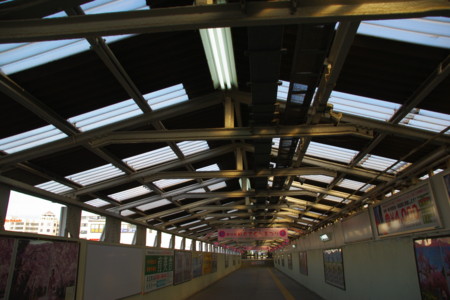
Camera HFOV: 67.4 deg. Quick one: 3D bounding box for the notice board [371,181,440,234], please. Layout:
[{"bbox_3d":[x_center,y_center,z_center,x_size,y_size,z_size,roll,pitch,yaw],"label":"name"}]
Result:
[{"bbox_3d":[3.164,1.191,6.131,0.050,0.676,2.544,-2,-18,5],"label":"notice board"}]

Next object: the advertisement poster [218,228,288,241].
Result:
[{"bbox_3d":[1.170,3.538,14.148,2.880,0.480,0.040,-2,-18,5],"label":"advertisement poster"}]

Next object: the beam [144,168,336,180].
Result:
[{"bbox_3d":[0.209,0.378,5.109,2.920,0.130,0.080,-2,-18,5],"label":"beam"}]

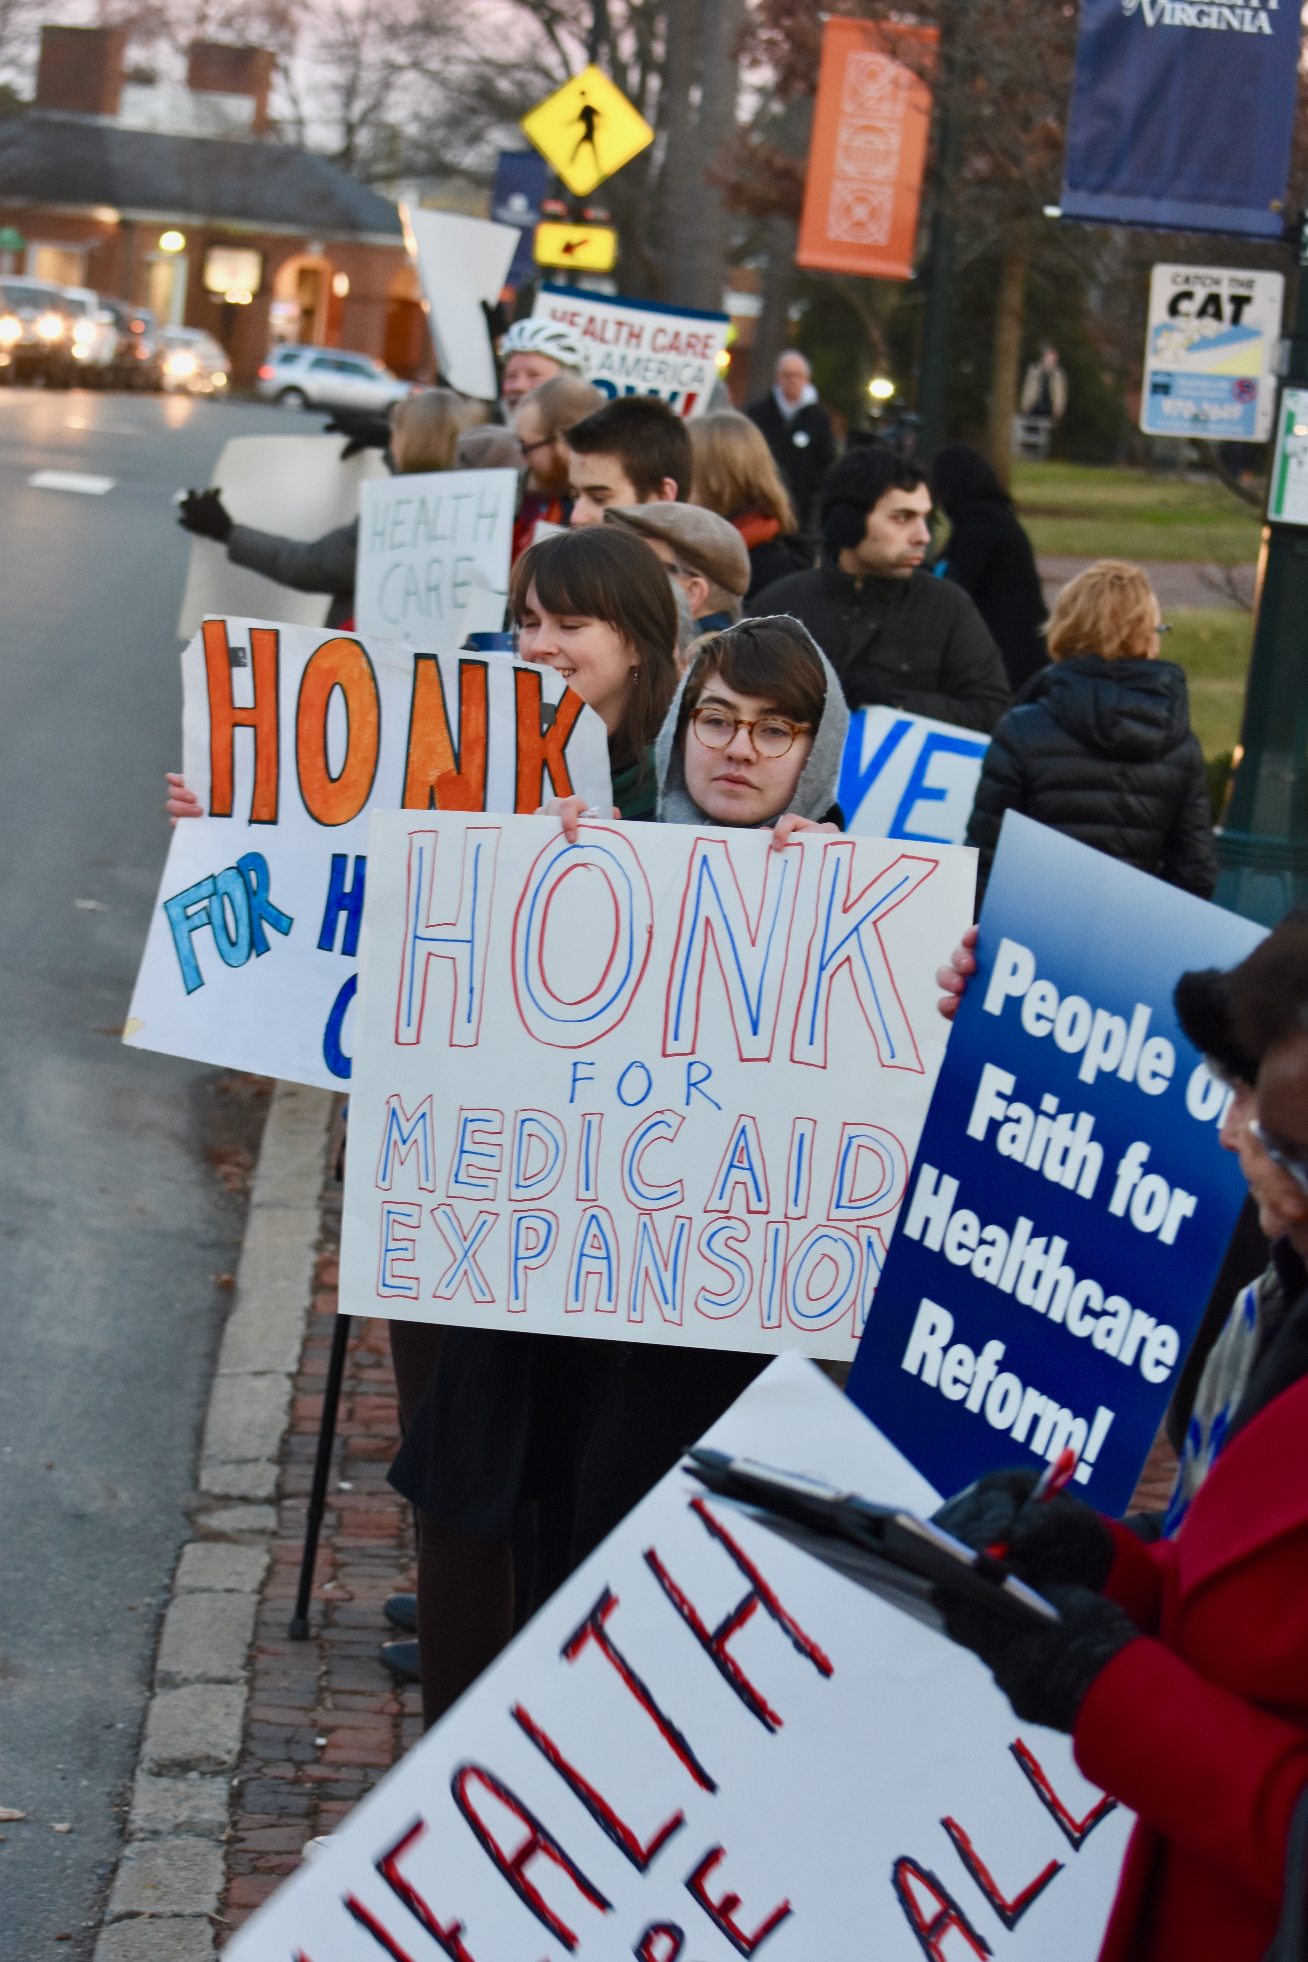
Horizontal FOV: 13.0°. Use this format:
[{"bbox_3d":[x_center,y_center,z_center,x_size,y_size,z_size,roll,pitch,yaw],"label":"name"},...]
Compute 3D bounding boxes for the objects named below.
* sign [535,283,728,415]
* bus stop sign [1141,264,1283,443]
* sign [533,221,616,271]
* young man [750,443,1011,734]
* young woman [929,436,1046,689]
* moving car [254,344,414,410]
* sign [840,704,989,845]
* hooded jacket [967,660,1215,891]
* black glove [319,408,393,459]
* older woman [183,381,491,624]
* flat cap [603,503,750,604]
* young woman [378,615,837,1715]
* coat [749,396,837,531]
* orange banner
[{"bbox_3d":[-0.107,-1.943,18.200,0.610,0.460,0.020,12,7,2],"label":"sign"},{"bbox_3d":[1.249,-1.404,12.800,0.300,0.380,0.020,5,6,-1],"label":"bus stop sign"},{"bbox_3d":[-0.621,-5.806,45.200,0.610,0.305,0.020,5,7,0],"label":"sign"},{"bbox_3d":[0.331,-0.065,10.201,0.520,1.780,0.400,6,7,14],"label":"young man"},{"bbox_3d":[0.982,-0.873,18.094,0.380,1.660,0.460,9,8,31],"label":"young woman"},{"bbox_3d":[-8.012,-15.403,148.000,4.430,1.730,1.820,7,7,-11],"label":"moving car"},{"bbox_3d":[0.293,-0.202,9.750,0.660,0.540,0.020,14,7,8],"label":"sign"},{"bbox_3d":[0.688,-0.214,9.537,0.460,0.660,0.340,6,7,8],"label":"hooded jacket"},{"bbox_3d":[-0.764,-1.406,14.700,0.190,0.125,0.100,6,7,12],"label":"black glove"},{"bbox_3d":[-0.837,-0.686,14.600,0.680,1.650,0.580,9,8,30],"label":"older woman"},{"bbox_3d":[0.038,-0.714,9.500,0.270,0.120,0.200,21,0,-22],"label":"flat cap"},{"bbox_3d":[0.018,0.402,6.554,0.540,1.660,0.440,7,7,17],"label":"young woman"},{"bbox_3d":[0.683,-2.578,29.300,0.520,0.850,0.320,5,7,3],"label":"coat"},{"bbox_3d":[1.099,-4.258,29.300,0.600,1.250,0.040,4,7,-2],"label":"orange banner"}]

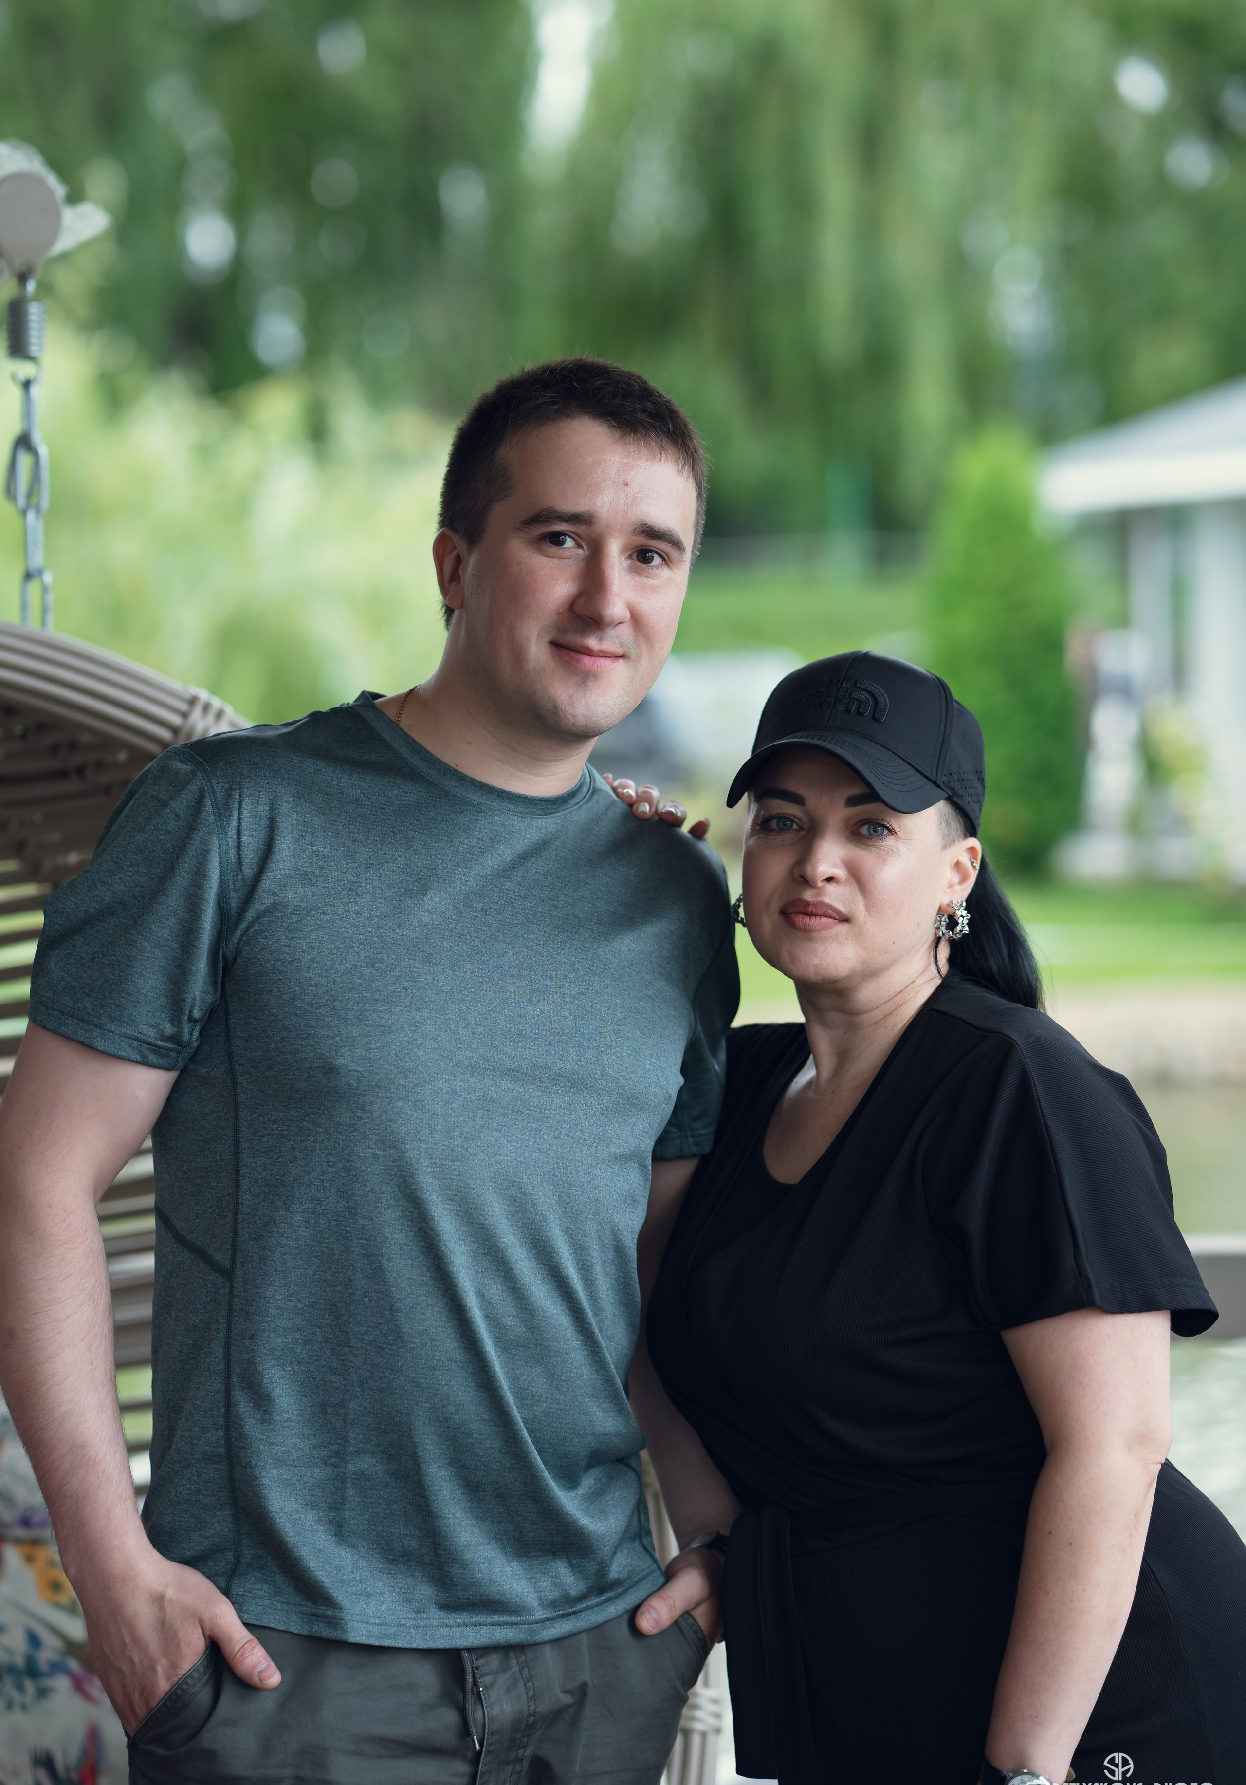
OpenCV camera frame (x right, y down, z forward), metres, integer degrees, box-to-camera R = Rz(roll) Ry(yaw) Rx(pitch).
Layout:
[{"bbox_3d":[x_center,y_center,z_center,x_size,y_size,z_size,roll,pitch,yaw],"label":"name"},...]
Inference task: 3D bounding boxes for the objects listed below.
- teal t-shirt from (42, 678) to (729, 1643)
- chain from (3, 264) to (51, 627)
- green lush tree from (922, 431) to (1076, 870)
[{"bbox_3d":[-0.156,0.178,2.870,0.490,0.615,0.280,2,3,-26],"label":"teal t-shirt"},{"bbox_3d":[-0.432,-0.315,3.200,0.034,0.265,0.032,0,3,0],"label":"chain"},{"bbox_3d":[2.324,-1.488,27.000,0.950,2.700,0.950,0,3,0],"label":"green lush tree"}]

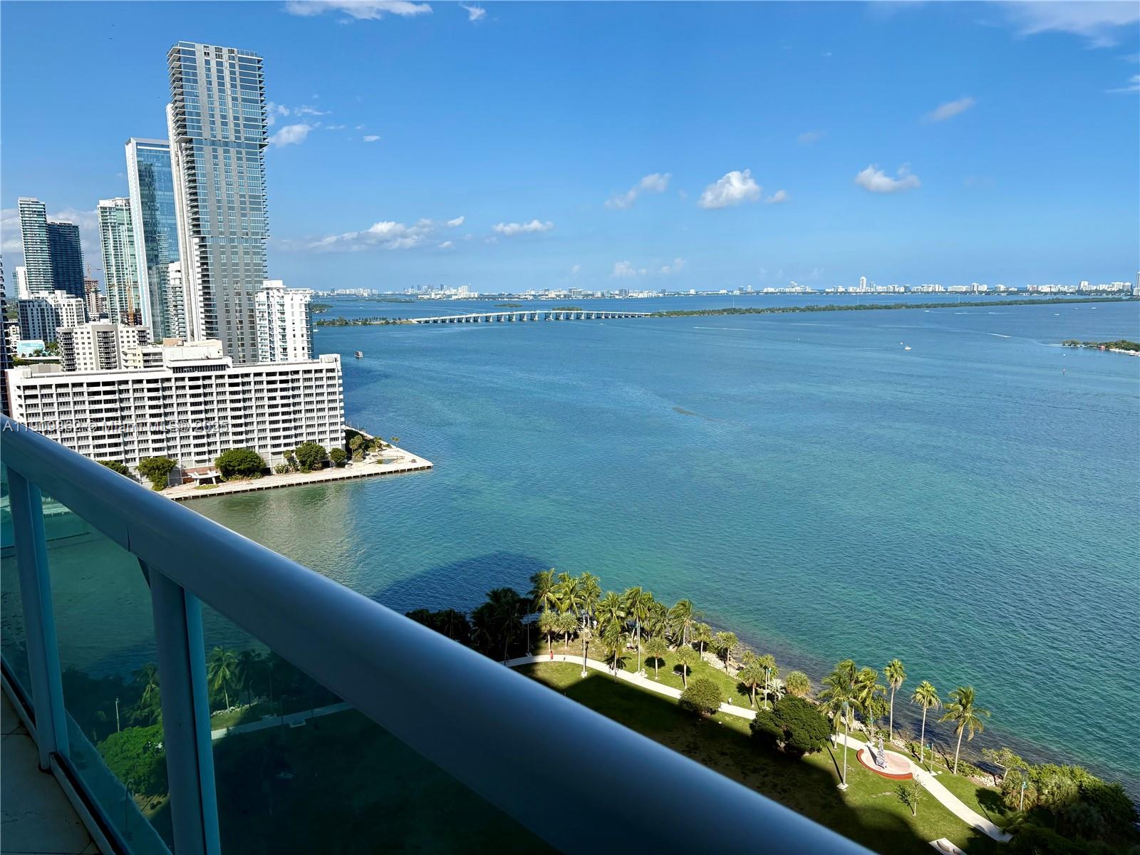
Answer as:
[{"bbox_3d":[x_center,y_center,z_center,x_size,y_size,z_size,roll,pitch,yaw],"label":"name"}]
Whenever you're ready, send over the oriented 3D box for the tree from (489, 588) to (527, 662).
[{"bbox_3d":[-11.302,36.703,156.545,6.810,14.900,6.810,-1,9,-4],"label":"tree"}]

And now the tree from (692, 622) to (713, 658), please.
[{"bbox_3d":[24.793,40.472,160.976,4.120,7.030,4.120,-1,9,0],"label":"tree"}]

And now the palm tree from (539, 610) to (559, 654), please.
[{"bbox_3d":[-3.942,38.864,163.272,4.070,8.330,4.070,-1,9,-2],"label":"palm tree"}]

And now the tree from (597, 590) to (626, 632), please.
[{"bbox_3d":[8.044,37.058,166.743,5.710,10.580,5.710,0,9,3],"label":"tree"}]

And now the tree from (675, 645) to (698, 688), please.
[{"bbox_3d":[20.314,42.147,149.620,4.150,7.540,4.150,-1,9,0],"label":"tree"}]

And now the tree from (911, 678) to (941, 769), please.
[{"bbox_3d":[51.710,43.388,125.093,4.520,12.430,4.520,-1,9,0],"label":"tree"}]

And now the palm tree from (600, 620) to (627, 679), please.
[{"bbox_3d":[7.975,40.091,151.975,4.850,11.080,4.850,-1,9,0],"label":"palm tree"}]

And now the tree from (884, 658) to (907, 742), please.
[{"bbox_3d":[49.227,41.539,130.090,3.370,12.990,3.370,3,10,22],"label":"tree"}]

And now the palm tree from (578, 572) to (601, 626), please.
[{"bbox_3d":[3.937,35.241,170.930,4.790,12.870,4.790,0,9,1],"label":"palm tree"}]

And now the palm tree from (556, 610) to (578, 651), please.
[{"bbox_3d":[-0.530,39.699,167.676,4.352,7.700,4.352,0,9,0],"label":"palm tree"}]

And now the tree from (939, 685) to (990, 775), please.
[{"bbox_3d":[56.438,43.678,123.113,7.268,13.300,7.268,0,9,0],"label":"tree"}]

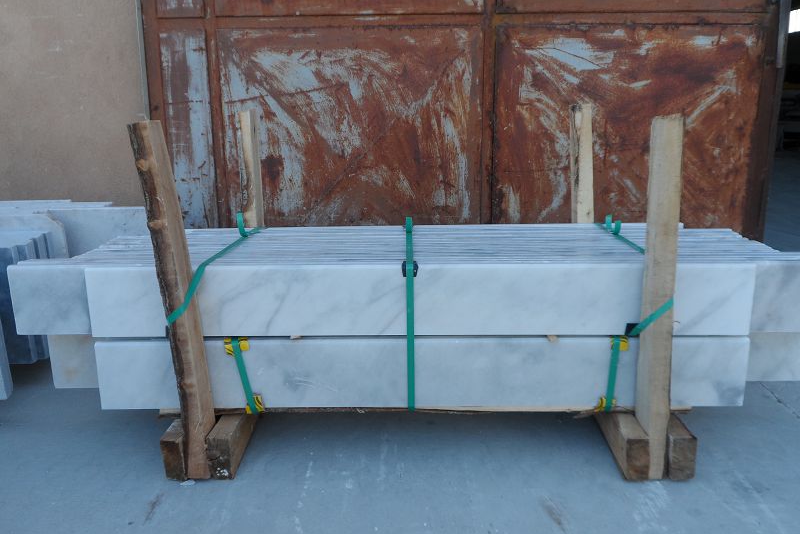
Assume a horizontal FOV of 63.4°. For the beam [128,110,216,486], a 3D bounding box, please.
[{"bbox_3d":[-0.529,0.087,1.554,0.057,0.850,0.095,-6,9,1],"label":"beam"}]

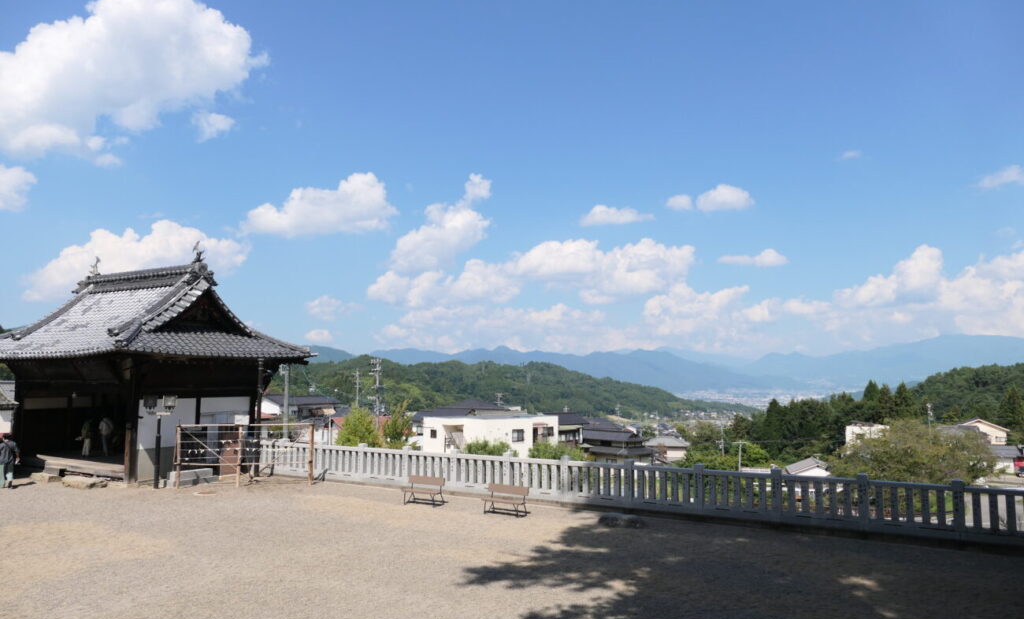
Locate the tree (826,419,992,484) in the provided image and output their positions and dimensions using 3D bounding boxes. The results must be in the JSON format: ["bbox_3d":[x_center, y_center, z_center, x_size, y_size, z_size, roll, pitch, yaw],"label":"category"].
[{"bbox_3d":[28.828,10.766,51.192,10.300,5.600,9.000,-3,-6,28],"label":"tree"}]

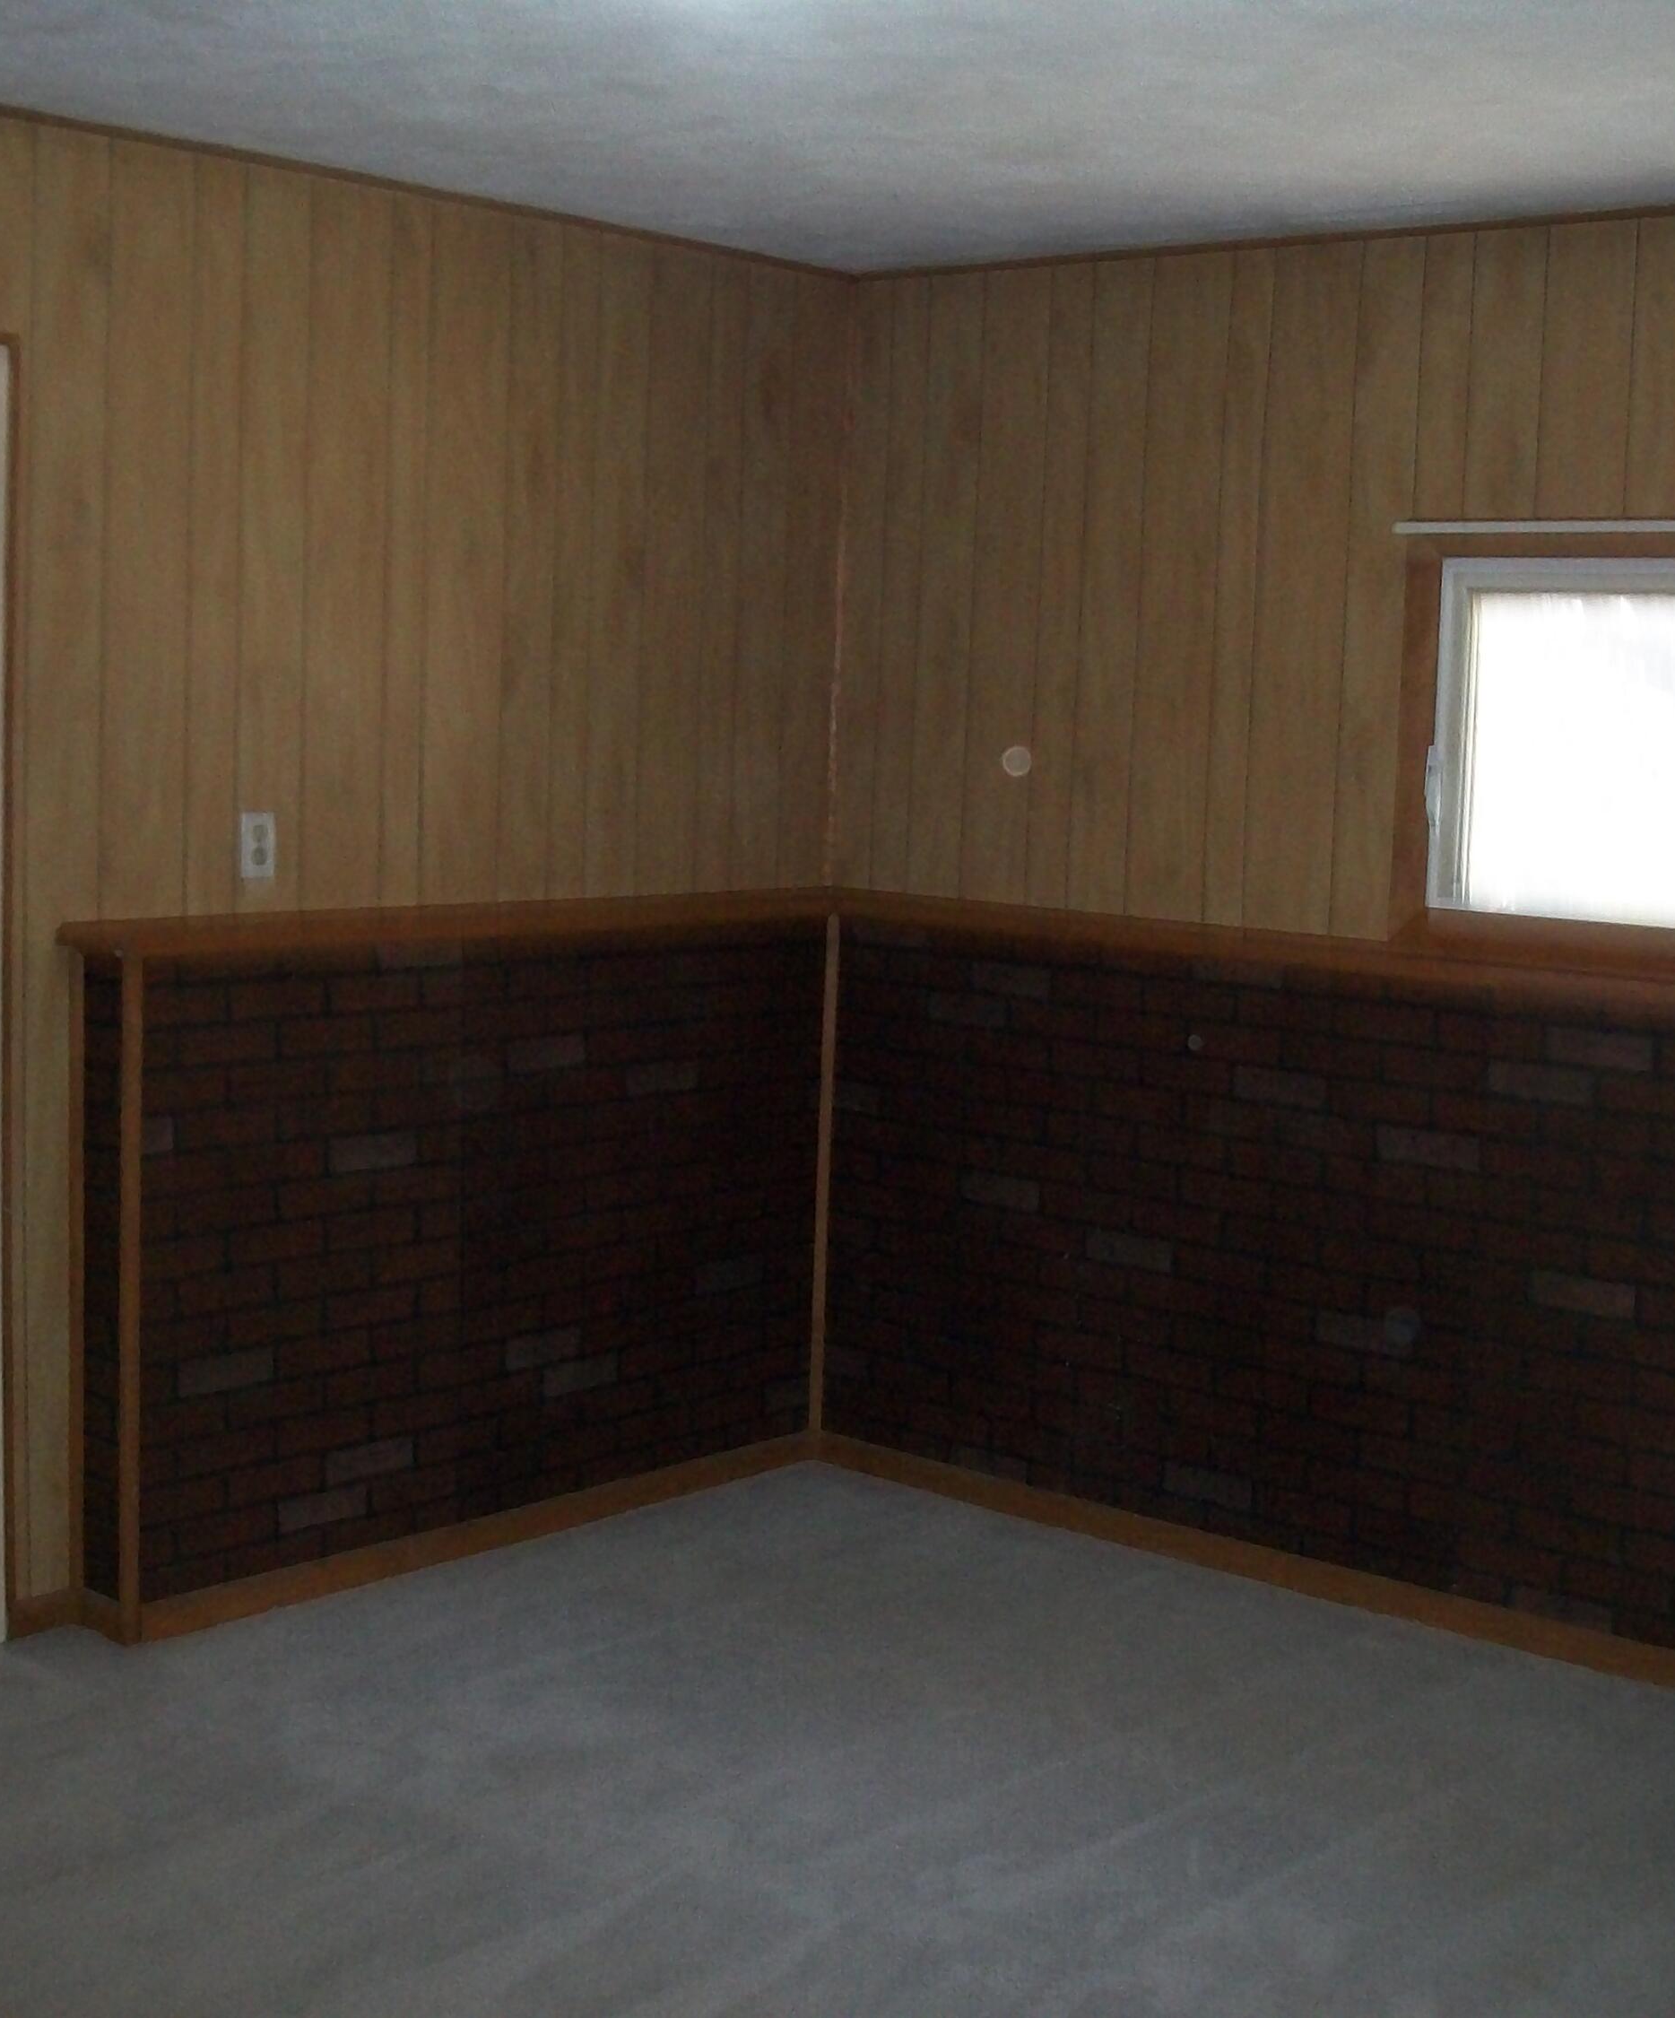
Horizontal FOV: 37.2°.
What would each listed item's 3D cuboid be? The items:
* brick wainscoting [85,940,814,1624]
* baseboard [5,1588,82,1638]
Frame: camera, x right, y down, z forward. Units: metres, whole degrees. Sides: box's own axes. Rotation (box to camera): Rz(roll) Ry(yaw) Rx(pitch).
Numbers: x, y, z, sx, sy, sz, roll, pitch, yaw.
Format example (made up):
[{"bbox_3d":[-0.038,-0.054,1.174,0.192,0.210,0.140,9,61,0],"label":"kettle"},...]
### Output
[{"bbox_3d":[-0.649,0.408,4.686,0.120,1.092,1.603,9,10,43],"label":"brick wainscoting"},{"bbox_3d":[-1.348,1.021,4.205,0.020,0.075,0.135,9,10,43],"label":"baseboard"}]

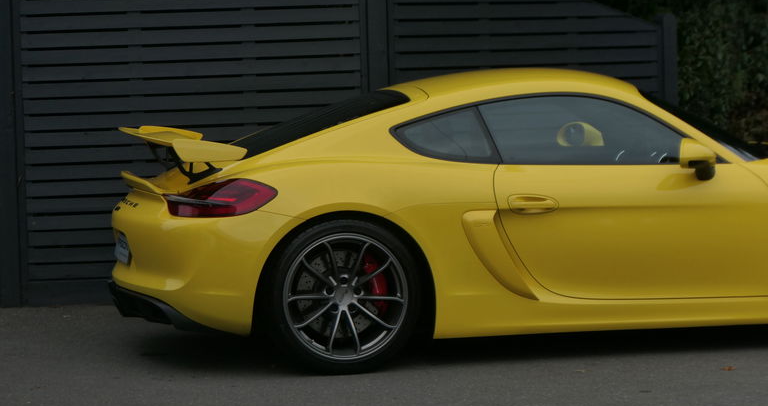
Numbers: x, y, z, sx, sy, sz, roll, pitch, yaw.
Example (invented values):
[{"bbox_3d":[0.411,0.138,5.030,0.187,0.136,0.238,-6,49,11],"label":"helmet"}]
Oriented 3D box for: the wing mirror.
[{"bbox_3d":[1.336,-0.192,11.493,0.175,0.185,0.230,-2,4,-12],"label":"wing mirror"}]

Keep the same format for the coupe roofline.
[{"bbox_3d":[0.595,-0.545,12.205,1.190,0.140,1.120,-2,4,-12],"label":"coupe roofline"}]

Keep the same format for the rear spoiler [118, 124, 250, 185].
[{"bbox_3d":[-0.942,-0.218,11.905,0.450,0.225,1.360,-2,4,-12],"label":"rear spoiler"}]

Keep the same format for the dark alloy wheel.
[{"bbox_3d":[-0.188,0.388,11.340,0.680,0.680,0.300,-2,4,-12],"label":"dark alloy wheel"}]

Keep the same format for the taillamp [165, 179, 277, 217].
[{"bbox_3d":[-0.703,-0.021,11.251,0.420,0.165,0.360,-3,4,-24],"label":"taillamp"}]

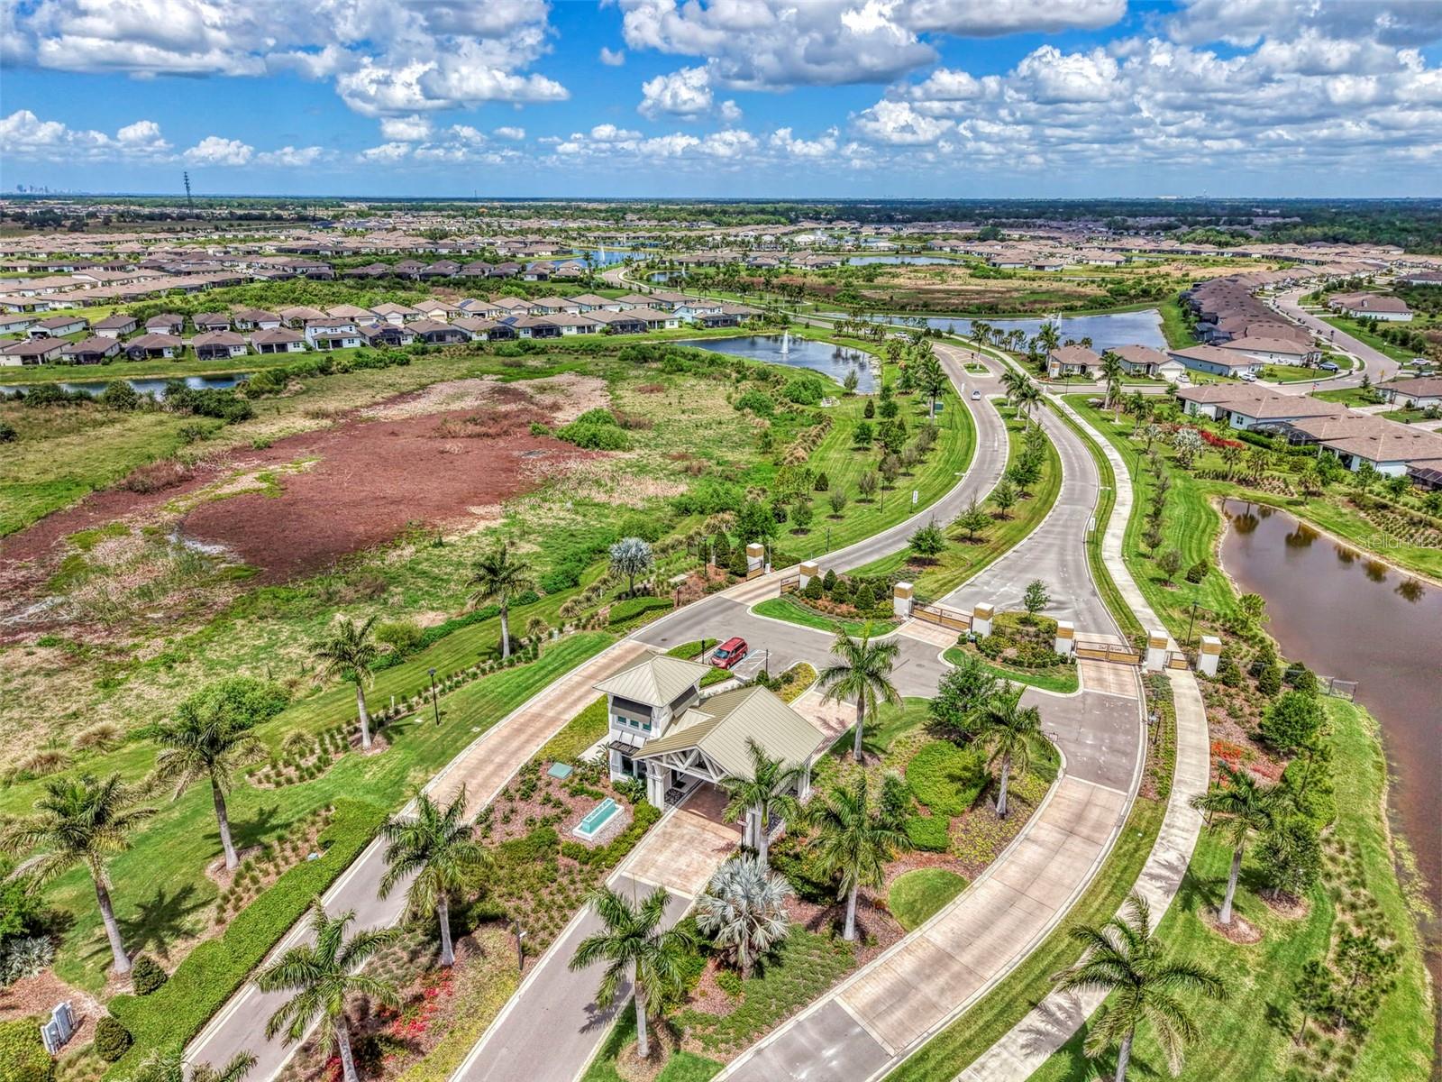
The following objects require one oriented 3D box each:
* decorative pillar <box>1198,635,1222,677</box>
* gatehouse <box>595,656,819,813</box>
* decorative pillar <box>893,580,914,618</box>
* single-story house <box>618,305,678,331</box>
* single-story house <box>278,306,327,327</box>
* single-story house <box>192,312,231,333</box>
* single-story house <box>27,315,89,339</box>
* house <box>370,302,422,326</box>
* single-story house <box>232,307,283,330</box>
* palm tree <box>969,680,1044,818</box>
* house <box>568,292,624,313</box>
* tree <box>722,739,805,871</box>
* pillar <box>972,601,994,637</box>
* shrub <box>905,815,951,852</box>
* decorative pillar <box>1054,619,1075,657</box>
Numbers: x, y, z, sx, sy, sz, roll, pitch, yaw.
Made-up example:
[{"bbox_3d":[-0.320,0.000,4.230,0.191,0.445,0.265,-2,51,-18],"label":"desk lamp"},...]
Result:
[{"bbox_3d":[46.881,11.094,95.973,1.457,3.371,1.457,4,20,12],"label":"decorative pillar"},{"bbox_3d":[-1.208,14.191,73.034,15.230,9.460,9.750,10,22,27],"label":"gatehouse"},{"bbox_3d":[19.524,6.348,107.283,1.420,3.280,1.420,15,24,37],"label":"decorative pillar"},{"bbox_3d":[-24.943,-78.615,350.918,12.800,5.700,21.500,-10,22,-27],"label":"single-story house"},{"bbox_3d":[-146.343,-78.792,350.729,12.800,5.700,22.000,-10,22,-28],"label":"single-story house"},{"bbox_3d":[-171.753,-73.805,336.494,11.500,5.500,20.500,-10,22,-28],"label":"single-story house"},{"bbox_3d":[-219.532,-70.722,329.132,10.800,5.300,22.000,-2,19,-5],"label":"single-story house"},{"bbox_3d":[-119.373,-83.318,365.601,12.300,5.600,20.000,-13,23,-33],"label":"house"},{"bbox_3d":[-159.425,-77.263,345.685,13.000,5.500,20.000,-8,21,-23],"label":"single-story house"},{"bbox_3d":[20.764,15.526,72.801,5.400,10.200,5.400,0,19,0],"label":"palm tree"},{"bbox_3d":[-50.254,-95.698,401.766,12.200,5.600,22.000,-10,22,-27],"label":"house"},{"bbox_3d":[2.864,17.500,65.110,5.400,9.500,5.400,0,19,0],"label":"tree"},{"bbox_3d":[27.323,8.297,103.999,1.479,3.328,1.479,13,23,33],"label":"pillar"},{"bbox_3d":[14.869,20.896,71.314,2.850,1.000,2.700,0,19,0],"label":"shrub"},{"bbox_3d":[32.685,9.687,95.347,1.400,3.500,1.400,5,20,15],"label":"decorative pillar"}]

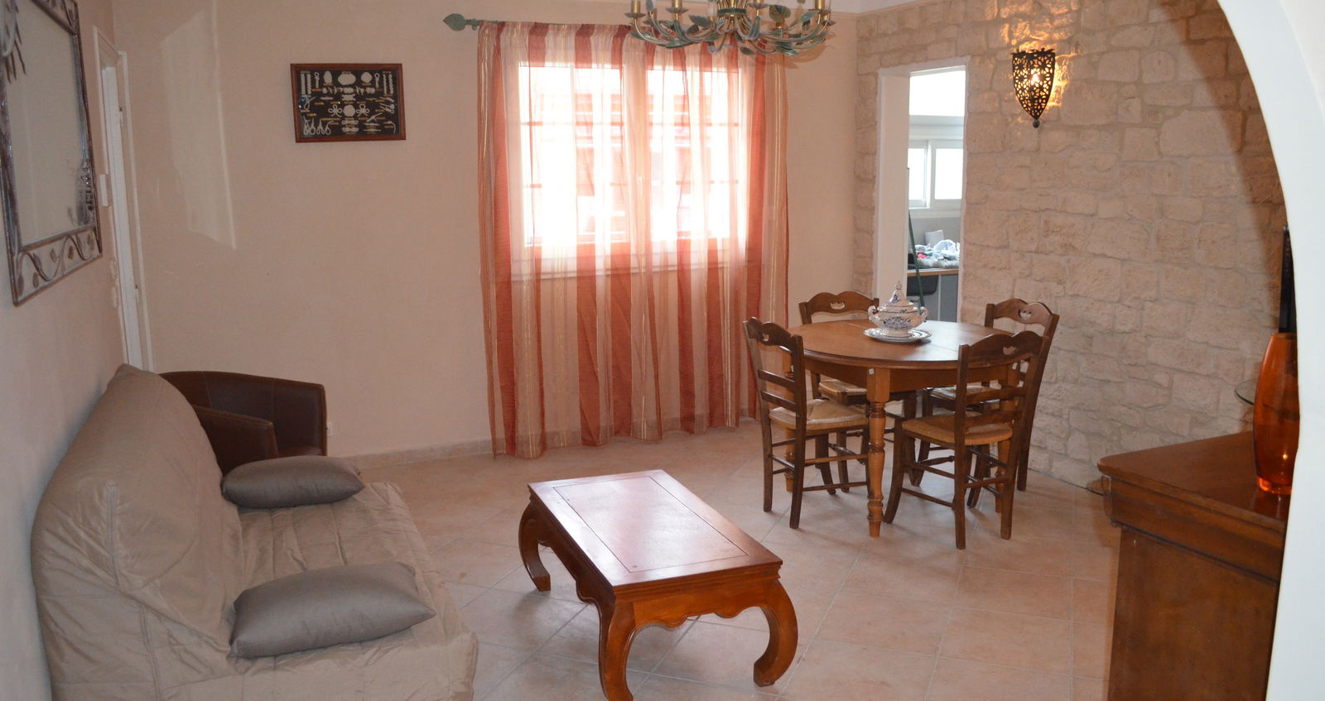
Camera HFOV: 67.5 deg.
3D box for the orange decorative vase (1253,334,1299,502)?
[{"bbox_3d":[1.112,0.097,1.750,0.115,0.275,0.115,-5,10,-22],"label":"orange decorative vase"}]

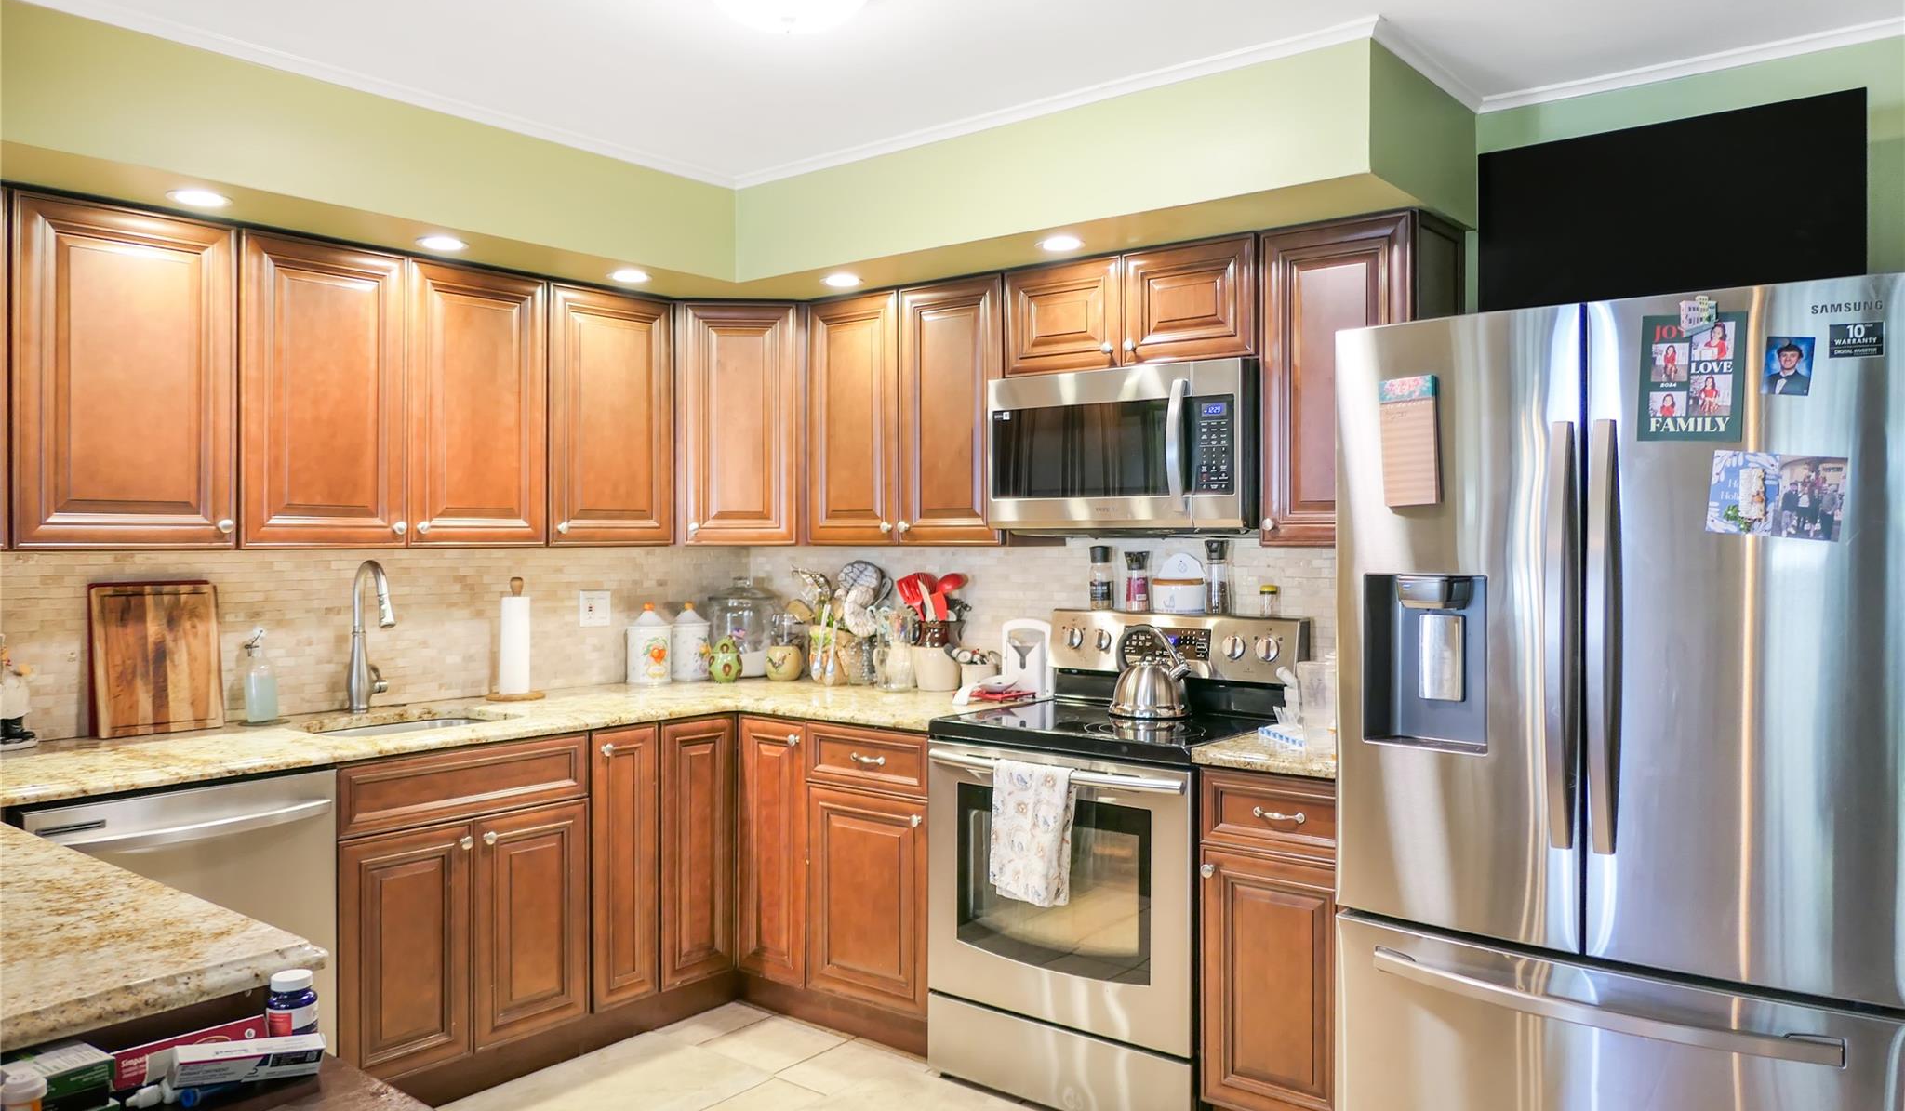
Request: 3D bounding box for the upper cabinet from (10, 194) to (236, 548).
[{"bbox_3d":[-1.969,-0.398,2.950,0.343,0.761,0.440,0,1,39],"label":"upper cabinet"}]

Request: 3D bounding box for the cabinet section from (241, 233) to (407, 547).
[{"bbox_3d":[-1.680,-0.400,3.264,0.320,0.759,0.414,0,1,37],"label":"cabinet section"}]

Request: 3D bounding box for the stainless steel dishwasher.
[{"bbox_3d":[-1.815,0.920,2.838,0.636,0.864,0.594,0,1,40],"label":"stainless steel dishwasher"}]

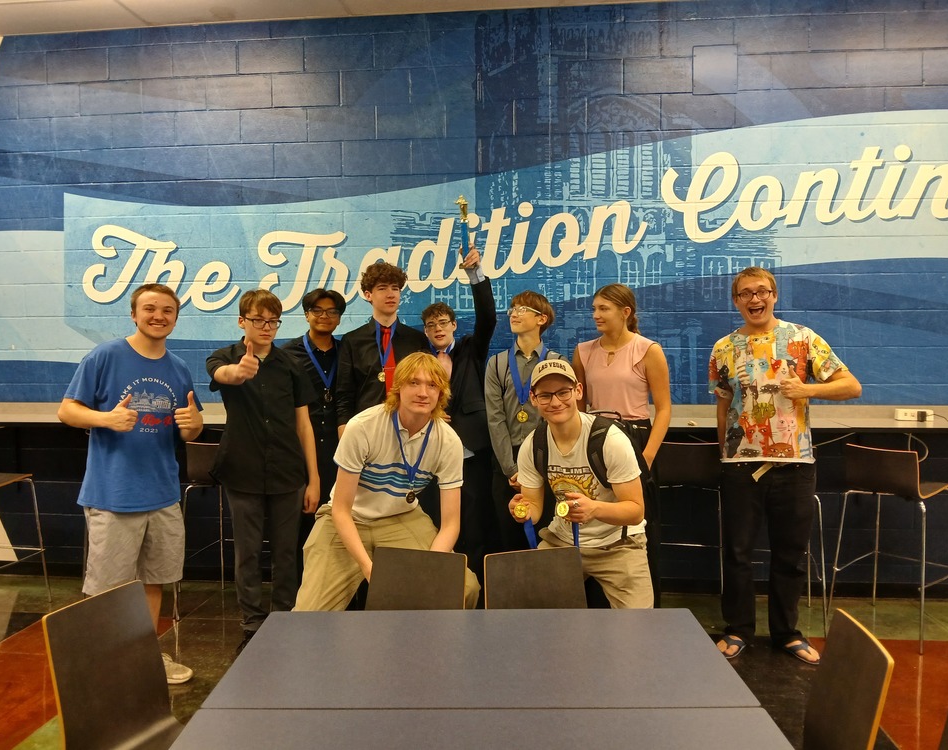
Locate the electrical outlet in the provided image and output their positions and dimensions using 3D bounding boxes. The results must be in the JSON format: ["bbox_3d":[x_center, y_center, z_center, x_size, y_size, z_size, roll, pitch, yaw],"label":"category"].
[{"bbox_3d":[2.373,0.219,4.050,0.210,0.063,0.060,0,2,5],"label":"electrical outlet"}]

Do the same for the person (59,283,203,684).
[{"bbox_3d":[-1.455,0.458,3.190,0.580,1.690,0.430,-1,2,-11],"label":"person"}]

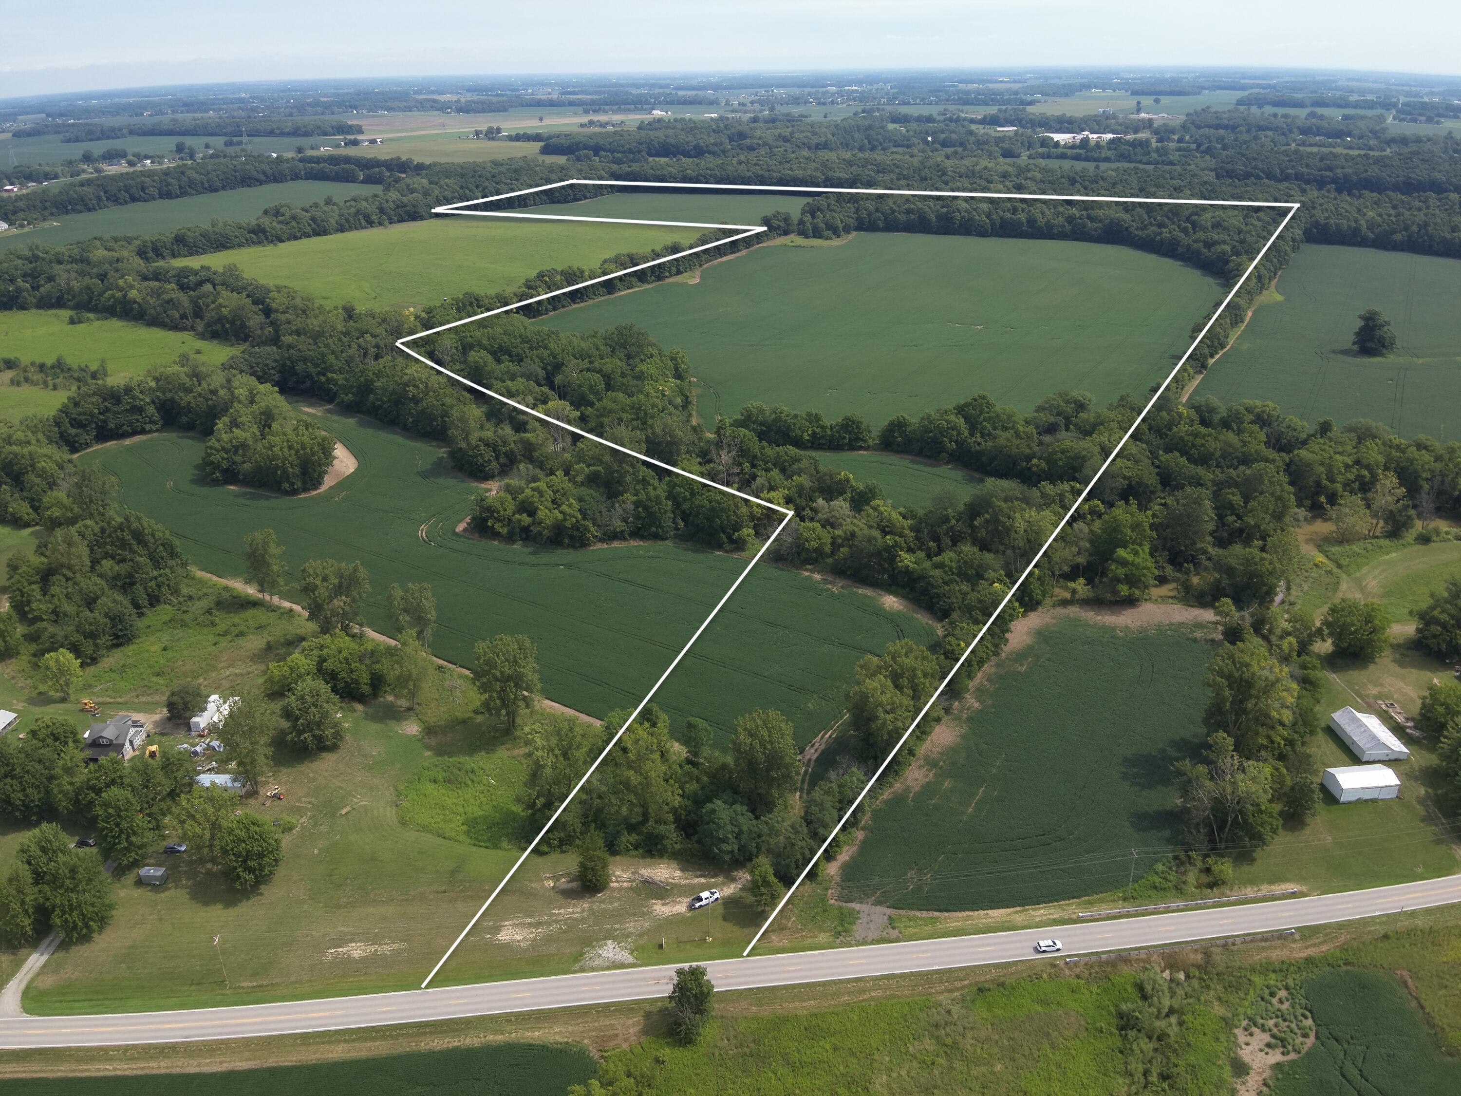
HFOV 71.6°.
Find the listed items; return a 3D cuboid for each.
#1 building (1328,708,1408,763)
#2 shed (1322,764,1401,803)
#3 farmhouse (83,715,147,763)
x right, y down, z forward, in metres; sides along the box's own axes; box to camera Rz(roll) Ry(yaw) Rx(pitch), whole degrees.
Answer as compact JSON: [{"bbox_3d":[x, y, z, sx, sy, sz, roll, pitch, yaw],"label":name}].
[{"bbox_3d":[155.110,44.800,245.770,10.810,5.270,15.120,-1,25,0],"label":"building"},{"bbox_3d":[142.780,52.830,229.380,13.840,5.030,7.120,-3,26,-4],"label":"shed"},{"bbox_3d":[-151.890,47.010,249.150,10.700,7.100,13.000,-1,25,0],"label":"farmhouse"}]

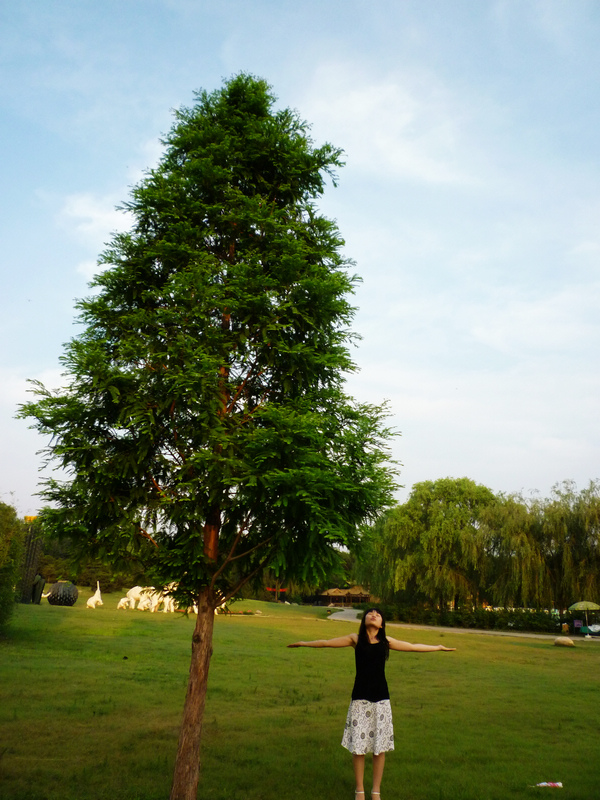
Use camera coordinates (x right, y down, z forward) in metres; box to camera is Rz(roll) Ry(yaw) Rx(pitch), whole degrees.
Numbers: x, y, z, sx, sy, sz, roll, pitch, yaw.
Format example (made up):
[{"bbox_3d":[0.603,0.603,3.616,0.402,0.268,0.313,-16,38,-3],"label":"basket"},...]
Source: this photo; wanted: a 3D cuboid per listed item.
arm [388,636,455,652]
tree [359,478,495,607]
[{"bbox_3d":[1.081,2.186,5.986,0.625,0.125,0.110,6,-17,0],"label":"arm"},{"bbox_3d":[11.157,12.773,57.755,11.550,12.310,10.970,-1,-17,11],"label":"tree"}]

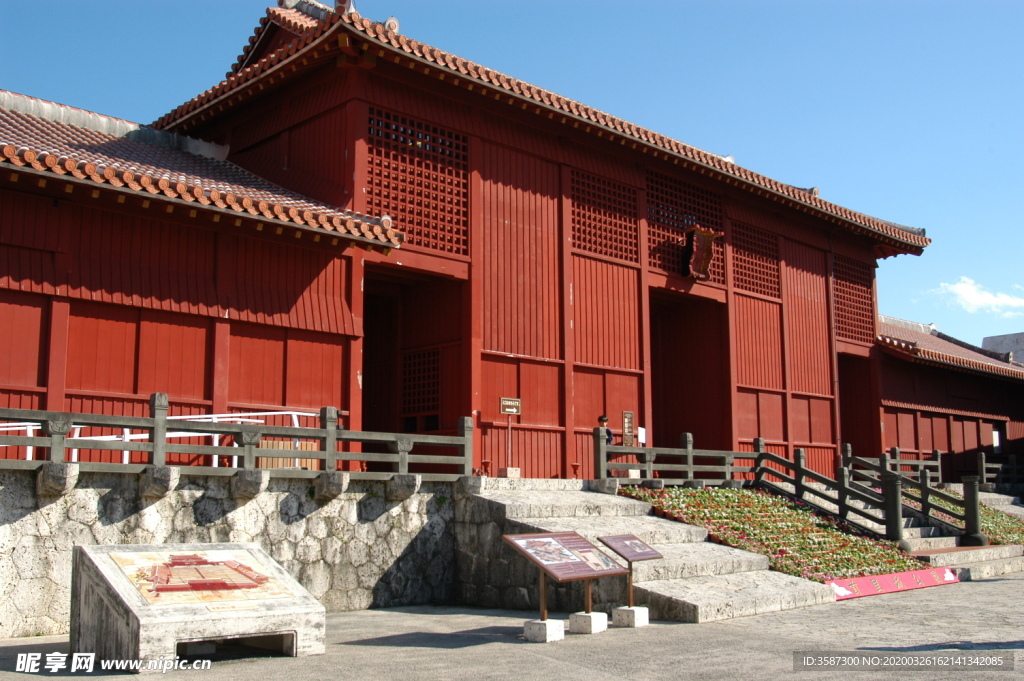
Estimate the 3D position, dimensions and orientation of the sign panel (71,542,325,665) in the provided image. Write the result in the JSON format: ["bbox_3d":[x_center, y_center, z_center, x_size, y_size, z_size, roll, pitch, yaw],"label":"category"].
[{"bbox_3d":[-3.427,2.894,11.410,2.205,1.144,1.487,8,-12,-44],"label":"sign panel"}]

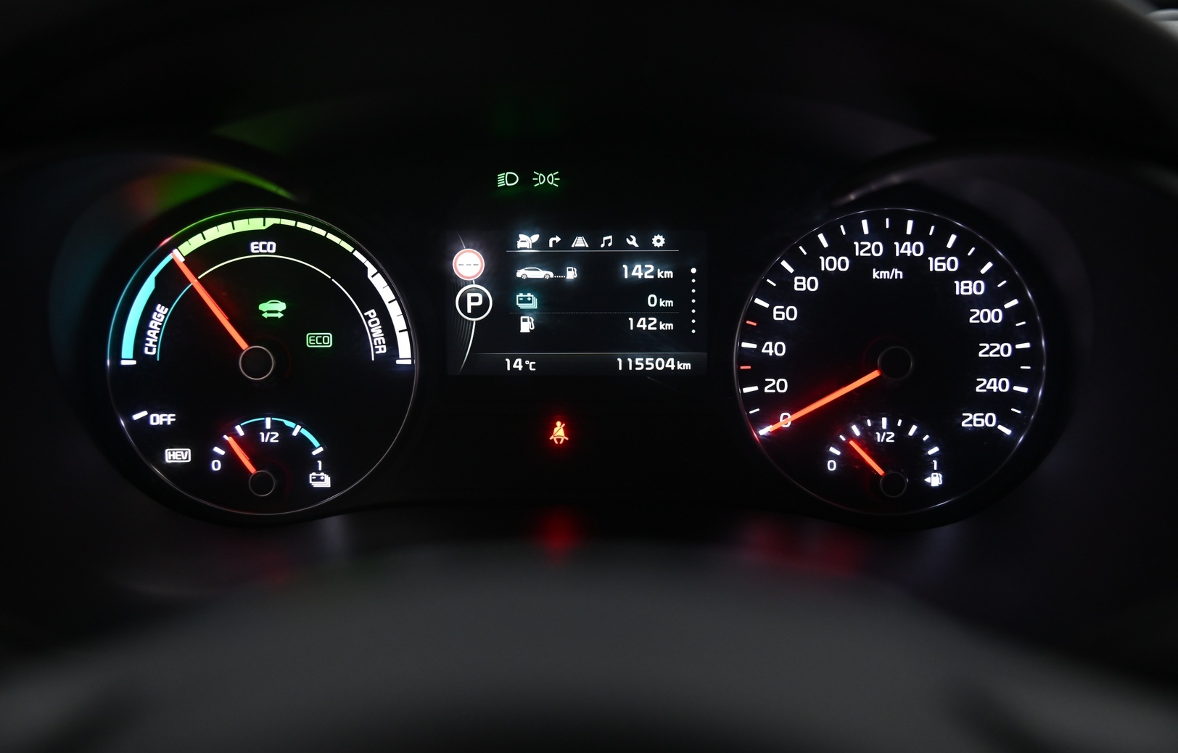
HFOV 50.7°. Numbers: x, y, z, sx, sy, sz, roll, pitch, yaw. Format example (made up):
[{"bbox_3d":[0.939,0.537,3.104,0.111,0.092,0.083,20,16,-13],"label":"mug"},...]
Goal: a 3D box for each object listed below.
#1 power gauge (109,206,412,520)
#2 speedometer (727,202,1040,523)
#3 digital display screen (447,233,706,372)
[{"bbox_3d":[-0.118,-0.005,0.450,0.113,0.113,0.020,0,5,0],"label":"power gauge"},{"bbox_3d":[0.109,-0.005,0.450,0.113,0.113,0.020,0,5,0],"label":"speedometer"},{"bbox_3d":[-0.004,-0.027,0.454,0.095,0.054,0.010,0,5,0],"label":"digital display screen"}]

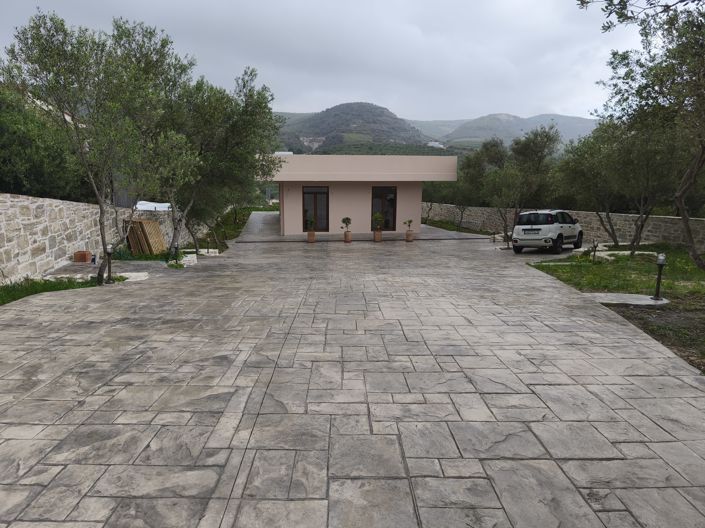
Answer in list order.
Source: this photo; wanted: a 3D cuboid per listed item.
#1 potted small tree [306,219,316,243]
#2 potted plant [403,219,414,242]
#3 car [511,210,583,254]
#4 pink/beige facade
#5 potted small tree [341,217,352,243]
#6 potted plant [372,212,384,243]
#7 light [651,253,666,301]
[{"bbox_3d":[-1.891,-1.568,21.693,0.460,1.100,0.423,-1,13,-8],"label":"potted small tree"},{"bbox_3d":[2.632,-1.583,21.922,0.540,1.090,0.450,-1,8,-8],"label":"potted plant"},{"bbox_3d":[7.845,-1.362,18.630,1.720,1.620,3.690,5,9,42],"label":"car"},{"bbox_3d":[0.601,-3.541,24.204,9.378,3.973,1.600,-1,8,-8],"label":"pink/beige facade"},{"bbox_3d":[-0.250,-1.605,21.736,0.520,1.170,0.478,-1,13,-8],"label":"potted small tree"},{"bbox_3d":[1.209,-1.689,21.652,0.540,1.375,0.520,-1,8,-8],"label":"potted plant"},{"bbox_3d":[5.122,0.206,7.811,0.165,0.800,0.165,-1,13,0],"label":"light"}]

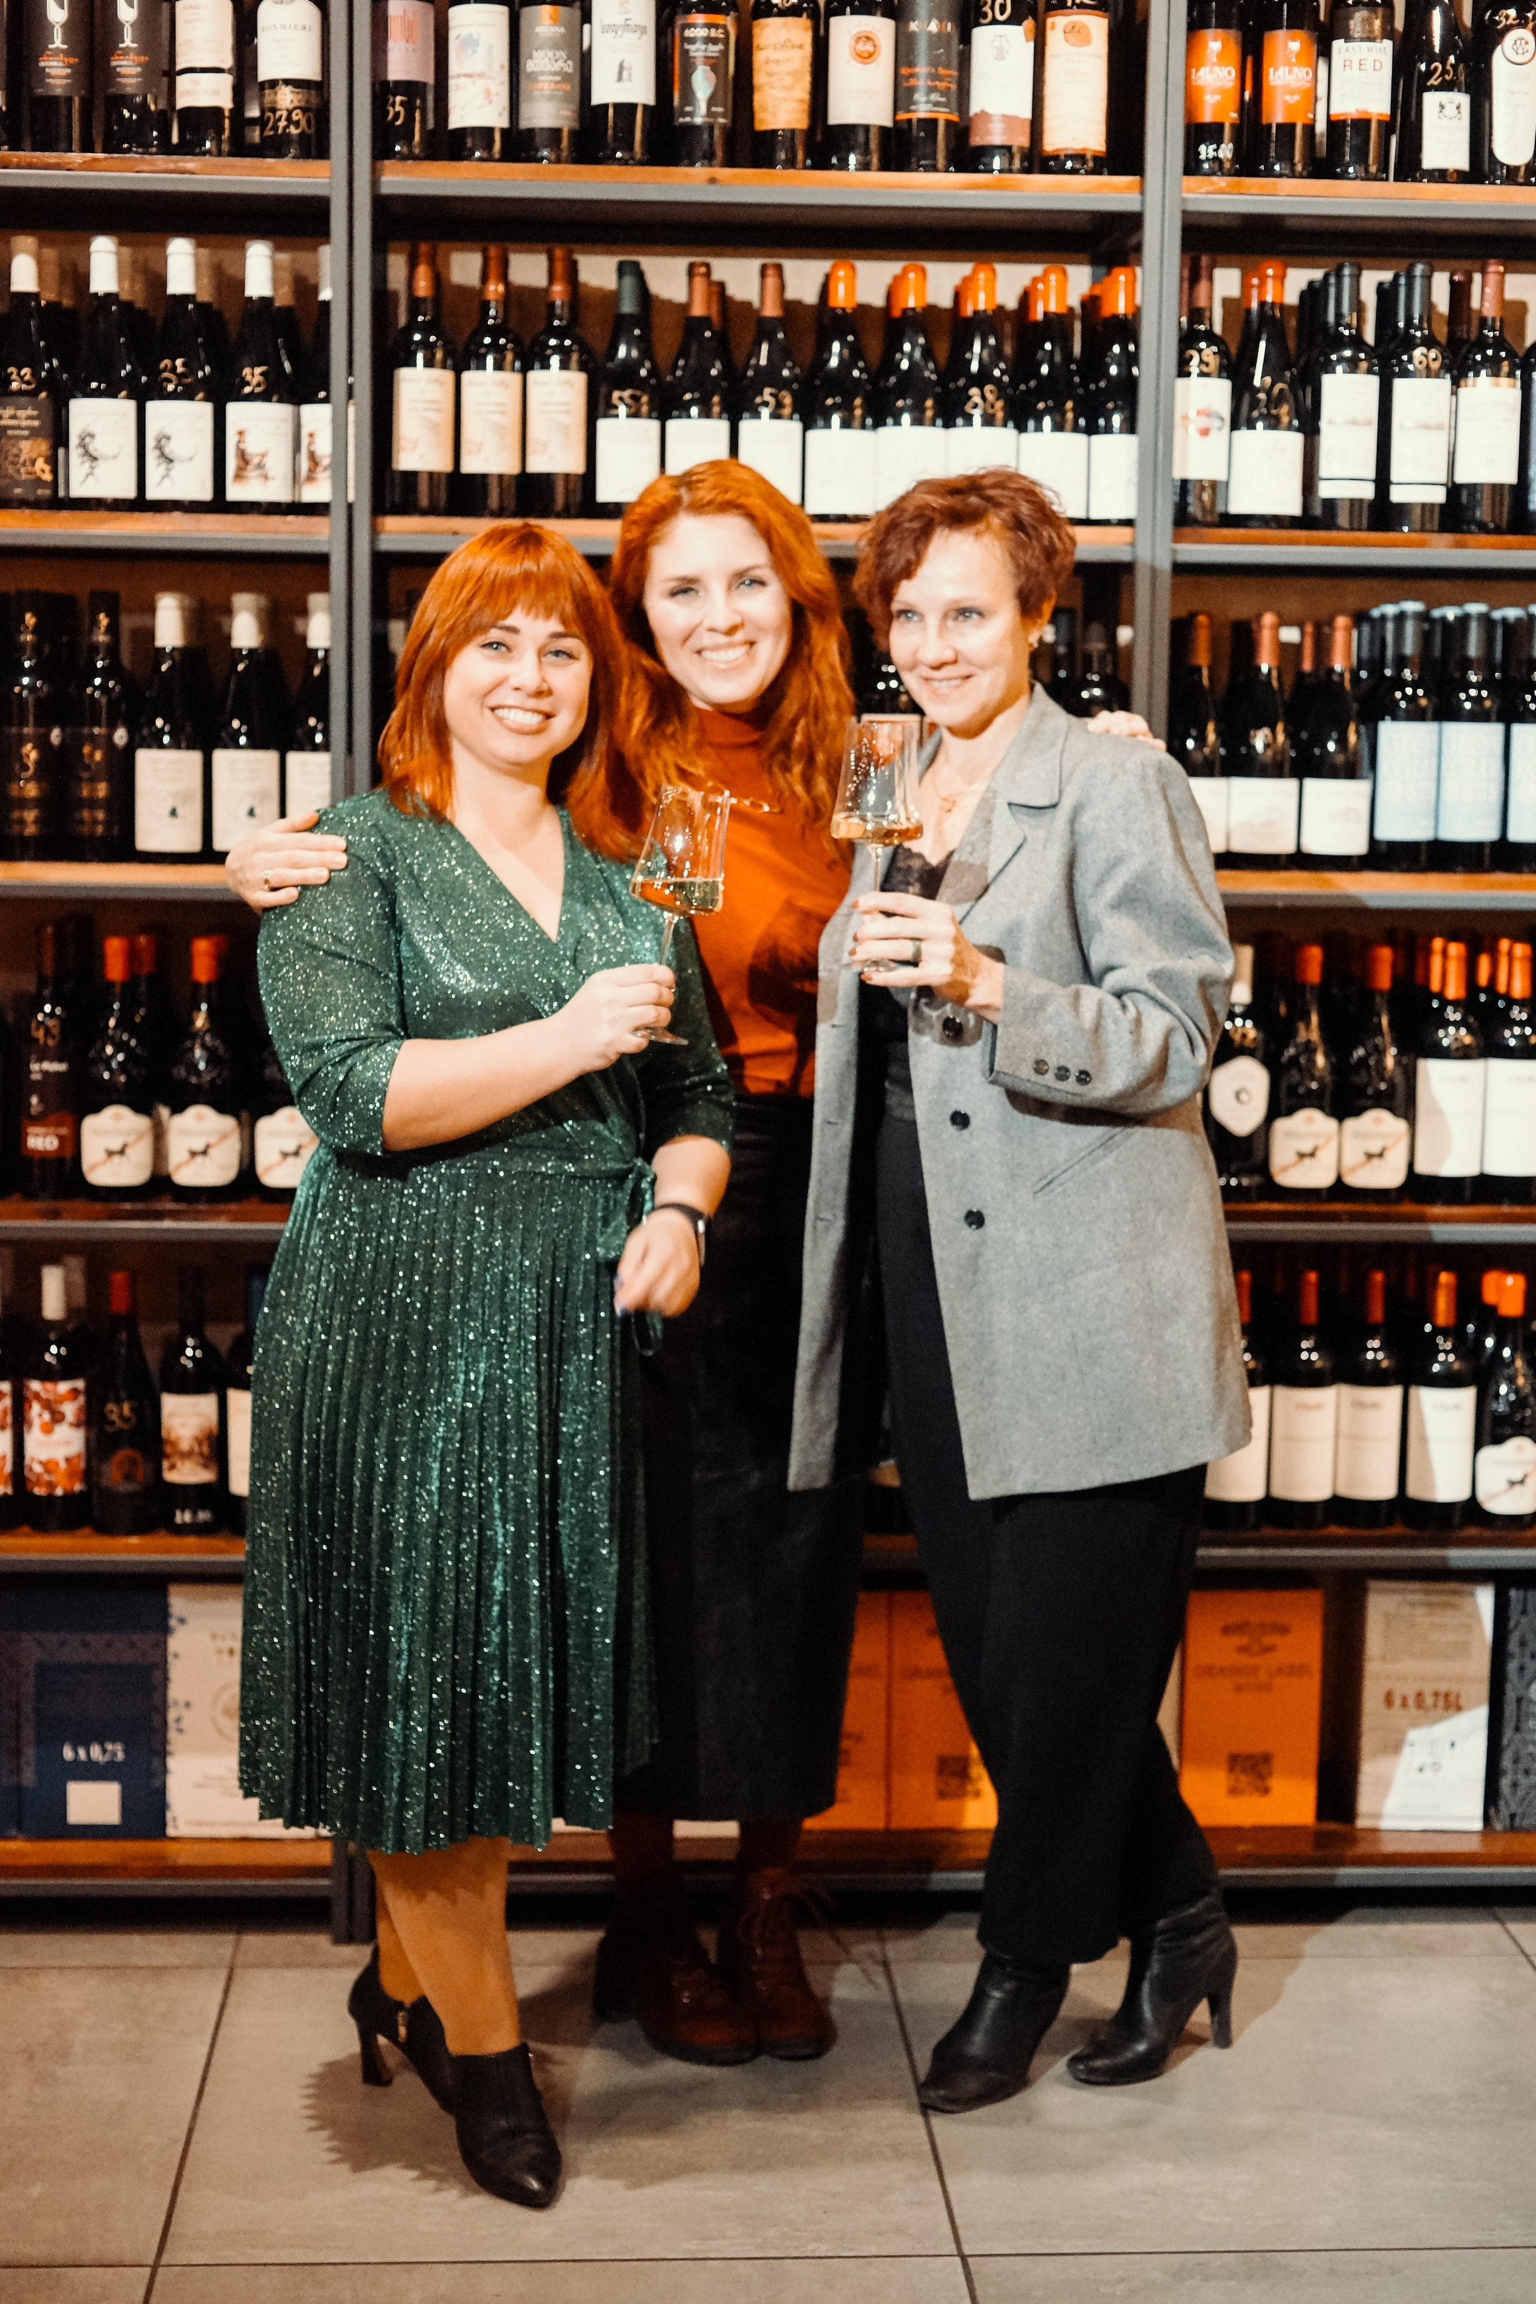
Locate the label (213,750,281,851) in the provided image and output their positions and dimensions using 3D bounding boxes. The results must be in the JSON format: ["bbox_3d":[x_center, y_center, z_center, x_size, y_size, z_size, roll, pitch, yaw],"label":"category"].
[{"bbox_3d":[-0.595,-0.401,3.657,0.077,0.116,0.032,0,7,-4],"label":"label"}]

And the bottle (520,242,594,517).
[{"bbox_3d":[-0.237,-0.867,3.634,0.076,0.303,0.076,0,7,-4],"label":"bottle"}]

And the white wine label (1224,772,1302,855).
[{"bbox_3d":[0.576,-0.390,3.713,0.081,0.087,0.028,2,7,9],"label":"white wine label"}]

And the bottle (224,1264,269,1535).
[{"bbox_3d":[-0.594,0.291,3.737,0.077,0.312,0.077,0,8,-3],"label":"bottle"}]

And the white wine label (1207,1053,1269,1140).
[{"bbox_3d":[0.572,-0.067,3.856,0.074,0.101,0.030,1,7,1],"label":"white wine label"}]

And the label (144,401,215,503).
[{"bbox_3d":[-0.670,-0.801,3.662,0.077,0.112,0.030,0,7,-3],"label":"label"}]

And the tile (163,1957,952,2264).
[{"bbox_3d":[-0.216,0.991,3.344,0.748,0.010,0.748,0,7,-4],"label":"tile"}]

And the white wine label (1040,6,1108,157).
[{"bbox_3d":[0.352,-1.223,3.669,0.074,0.161,0.030,0,7,-3],"label":"white wine label"}]

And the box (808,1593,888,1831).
[{"bbox_3d":[0.057,0.679,4.088,0.173,0.303,0.245,0,7,-3],"label":"box"}]

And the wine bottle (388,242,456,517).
[{"bbox_3d":[-0.402,-0.893,3.723,0.075,0.320,0.075,0,7,-4],"label":"wine bottle"}]

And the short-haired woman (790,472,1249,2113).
[{"bbox_3d":[0.266,0.153,3.387,0.470,1.711,0.380,5,8,31],"label":"short-haired woman"}]

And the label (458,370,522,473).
[{"bbox_3d":[-0.316,-0.836,3.678,0.072,0.116,0.030,0,7,-3],"label":"label"}]

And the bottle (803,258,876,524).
[{"bbox_3d":[0.082,-0.870,3.663,0.083,0.296,0.083,0,7,-4],"label":"bottle"}]

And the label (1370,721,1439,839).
[{"bbox_3d":[0.765,-0.443,3.823,0.080,0.139,0.033,1,7,1],"label":"label"}]

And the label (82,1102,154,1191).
[{"bbox_3d":[-0.747,-0.007,3.676,0.083,0.094,0.031,0,7,-11],"label":"label"}]

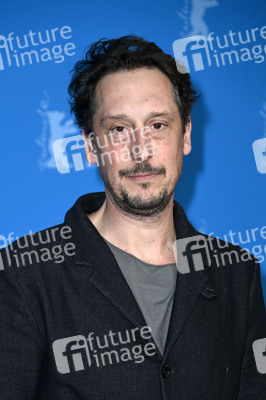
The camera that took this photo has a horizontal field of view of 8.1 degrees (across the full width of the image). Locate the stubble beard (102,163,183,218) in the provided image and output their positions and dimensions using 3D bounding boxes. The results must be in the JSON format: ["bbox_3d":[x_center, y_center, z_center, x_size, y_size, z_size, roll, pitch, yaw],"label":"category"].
[{"bbox_3d":[0.013,-0.017,2.970,0.126,0.089,0.090,-4,0,-2],"label":"stubble beard"}]

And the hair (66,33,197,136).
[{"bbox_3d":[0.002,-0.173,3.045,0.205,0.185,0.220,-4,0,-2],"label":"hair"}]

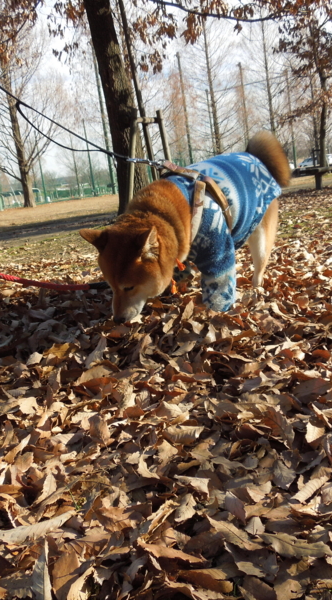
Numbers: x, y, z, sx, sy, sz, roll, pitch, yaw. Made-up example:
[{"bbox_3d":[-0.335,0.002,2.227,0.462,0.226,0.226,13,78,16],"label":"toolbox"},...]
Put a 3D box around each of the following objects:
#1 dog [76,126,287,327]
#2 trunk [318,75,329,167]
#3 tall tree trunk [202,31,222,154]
[{"bbox_3d":[0.092,-0.221,1.735,0.260,0.490,0.700,2,16,41],"label":"dog"},{"bbox_3d":[4.361,-4.943,16.000,0.222,2.603,0.222,-8,12,0],"label":"trunk"},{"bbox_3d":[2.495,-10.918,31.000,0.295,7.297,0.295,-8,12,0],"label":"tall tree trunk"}]

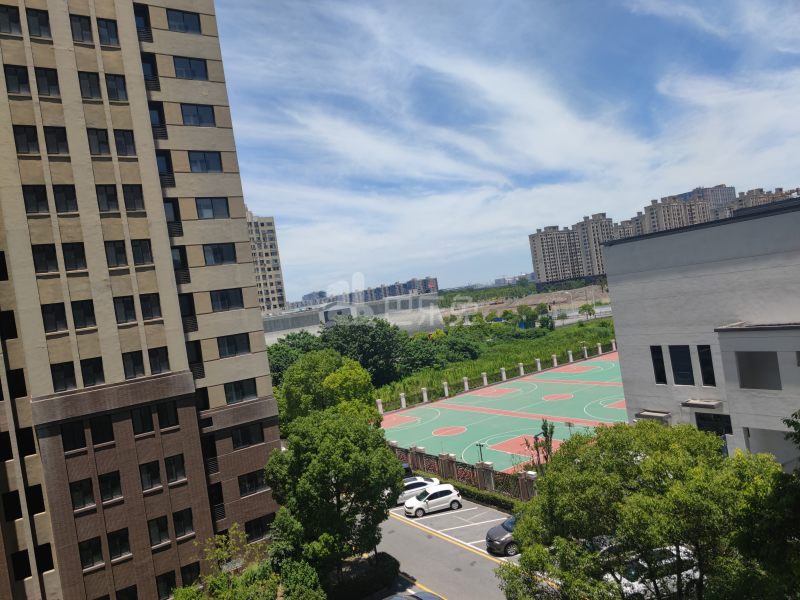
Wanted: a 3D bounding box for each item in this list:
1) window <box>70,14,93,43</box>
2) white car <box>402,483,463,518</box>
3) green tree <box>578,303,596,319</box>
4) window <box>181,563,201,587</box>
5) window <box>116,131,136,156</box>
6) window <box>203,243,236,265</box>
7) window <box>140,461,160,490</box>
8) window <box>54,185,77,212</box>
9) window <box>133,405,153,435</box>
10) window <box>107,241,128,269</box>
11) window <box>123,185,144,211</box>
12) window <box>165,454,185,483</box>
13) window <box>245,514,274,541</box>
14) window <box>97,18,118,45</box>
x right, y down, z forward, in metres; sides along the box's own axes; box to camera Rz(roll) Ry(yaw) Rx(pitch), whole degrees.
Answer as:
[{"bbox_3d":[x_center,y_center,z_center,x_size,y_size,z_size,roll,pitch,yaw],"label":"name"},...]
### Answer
[{"bbox_3d":[-16.568,-14.092,30.098,0.929,1.365,0.140,-9,1,-35],"label":"window"},{"bbox_3d":[2.206,13.520,39.270,3.980,1.470,1.690,-9,0,-12],"label":"white car"},{"bbox_3d":[54.105,3.384,167.467,4.700,4.600,4.700,-8,1,18],"label":"green tree"},{"bbox_3d":[-11.208,14.971,31.257,0.944,1.372,0.140,-9,1,-35],"label":"window"},{"bbox_3d":[-14.838,-8.504,31.246,0.950,1.366,0.150,-9,1,-35],"label":"window"},{"bbox_3d":[-11.467,-2.924,36.901,2.029,1.345,0.150,-9,1,-35],"label":"window"},{"bbox_3d":[-13.109,9.196,30.350,0.949,1.379,0.150,-9,1,-35],"label":"window"},{"bbox_3d":[-16.823,-5.099,29.080,0.954,1.379,0.150,-9,1,-35],"label":"window"},{"bbox_3d":[-13.632,6.372,30.587,0.974,1.398,0.150,-9,1,-35],"label":"window"},{"bbox_3d":[-14.841,-2.421,30.272,0.929,1.365,0.140,-9,1,-35],"label":"window"},{"bbox_3d":[-14.339,-5.542,31.169,0.982,1.398,0.150,-9,1,-35],"label":"window"},{"bbox_3d":[-12.157,9.145,31.360,0.982,1.398,0.150,-9,1,-35],"label":"window"},{"bbox_3d":[-8.849,14.510,36.832,1.946,1.286,0.150,-9,1,-35],"label":"window"},{"bbox_3d":[-15.288,-14.018,30.338,0.948,1.367,0.150,-9,1,-35],"label":"window"}]

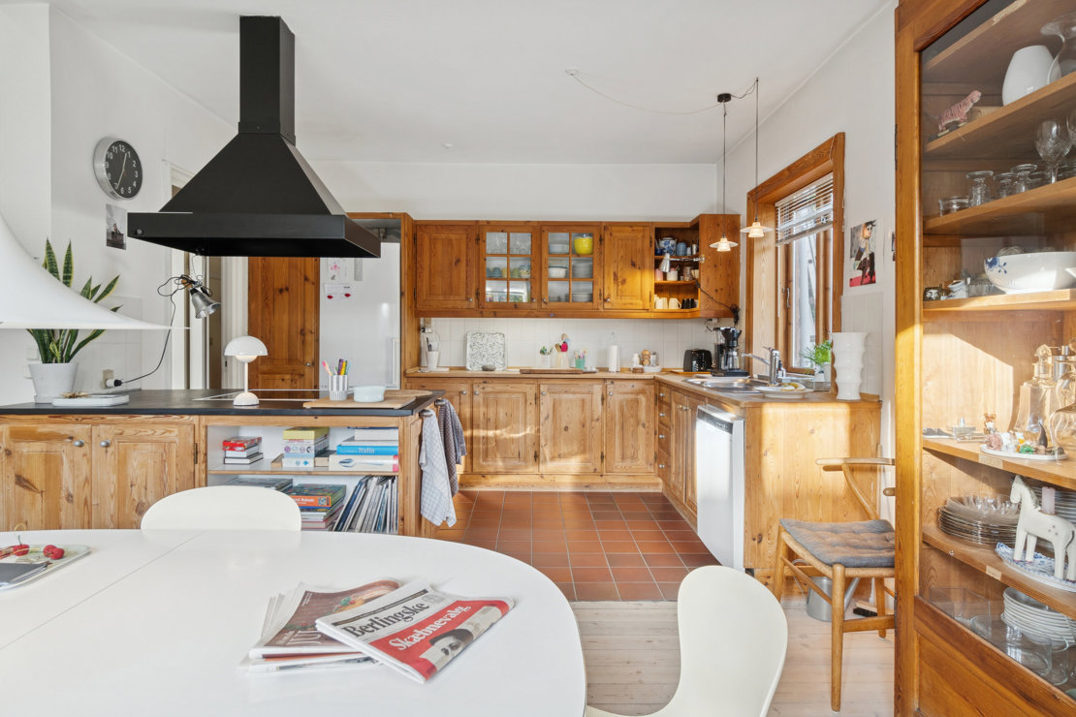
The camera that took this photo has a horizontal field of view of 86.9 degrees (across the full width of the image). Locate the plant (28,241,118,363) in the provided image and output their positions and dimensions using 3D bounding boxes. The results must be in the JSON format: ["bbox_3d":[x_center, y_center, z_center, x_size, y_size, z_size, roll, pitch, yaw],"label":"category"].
[{"bbox_3d":[-2.128,-0.260,2.600,0.360,0.540,0.300,0,3,-1],"label":"plant"}]

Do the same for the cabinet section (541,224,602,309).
[{"bbox_3d":[0.269,-0.750,4.740,0.480,0.685,0.320,0,2,0],"label":"cabinet section"}]

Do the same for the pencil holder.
[{"bbox_3d":[-0.860,0.124,2.450,0.078,0.107,0.078,0,2,0],"label":"pencil holder"}]

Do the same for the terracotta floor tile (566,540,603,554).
[{"bbox_3d":[0.267,1.083,3.256,0.198,0.012,0.190,0,3,-1],"label":"terracotta floor tile"}]

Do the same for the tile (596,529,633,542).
[{"bbox_3d":[0.470,1.078,3.425,0.196,0.014,0.194,0,2,0],"label":"tile"}]

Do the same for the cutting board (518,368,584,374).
[{"bbox_3d":[0.112,0.108,4.746,0.518,0.032,0.250,0,2,0],"label":"cutting board"}]

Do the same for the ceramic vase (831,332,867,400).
[{"bbox_3d":[1.523,0.043,2.770,0.160,0.325,0.160,0,3,-1],"label":"ceramic vase"}]

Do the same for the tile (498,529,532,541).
[{"bbox_3d":[-0.142,1.074,3.441,0.198,0.012,0.190,0,3,-1],"label":"tile"}]

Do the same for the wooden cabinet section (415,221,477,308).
[{"bbox_3d":[-0.746,-0.745,4.740,0.485,0.690,0.320,0,2,0],"label":"wooden cabinet section"}]

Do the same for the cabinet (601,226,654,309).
[{"bbox_3d":[0.728,-0.752,4.808,0.396,0.701,0.330,0,2,0],"label":"cabinet"}]

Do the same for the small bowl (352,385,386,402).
[{"bbox_3d":[-0.732,0.154,2.470,0.140,0.067,0.140,0,3,-1],"label":"small bowl"}]

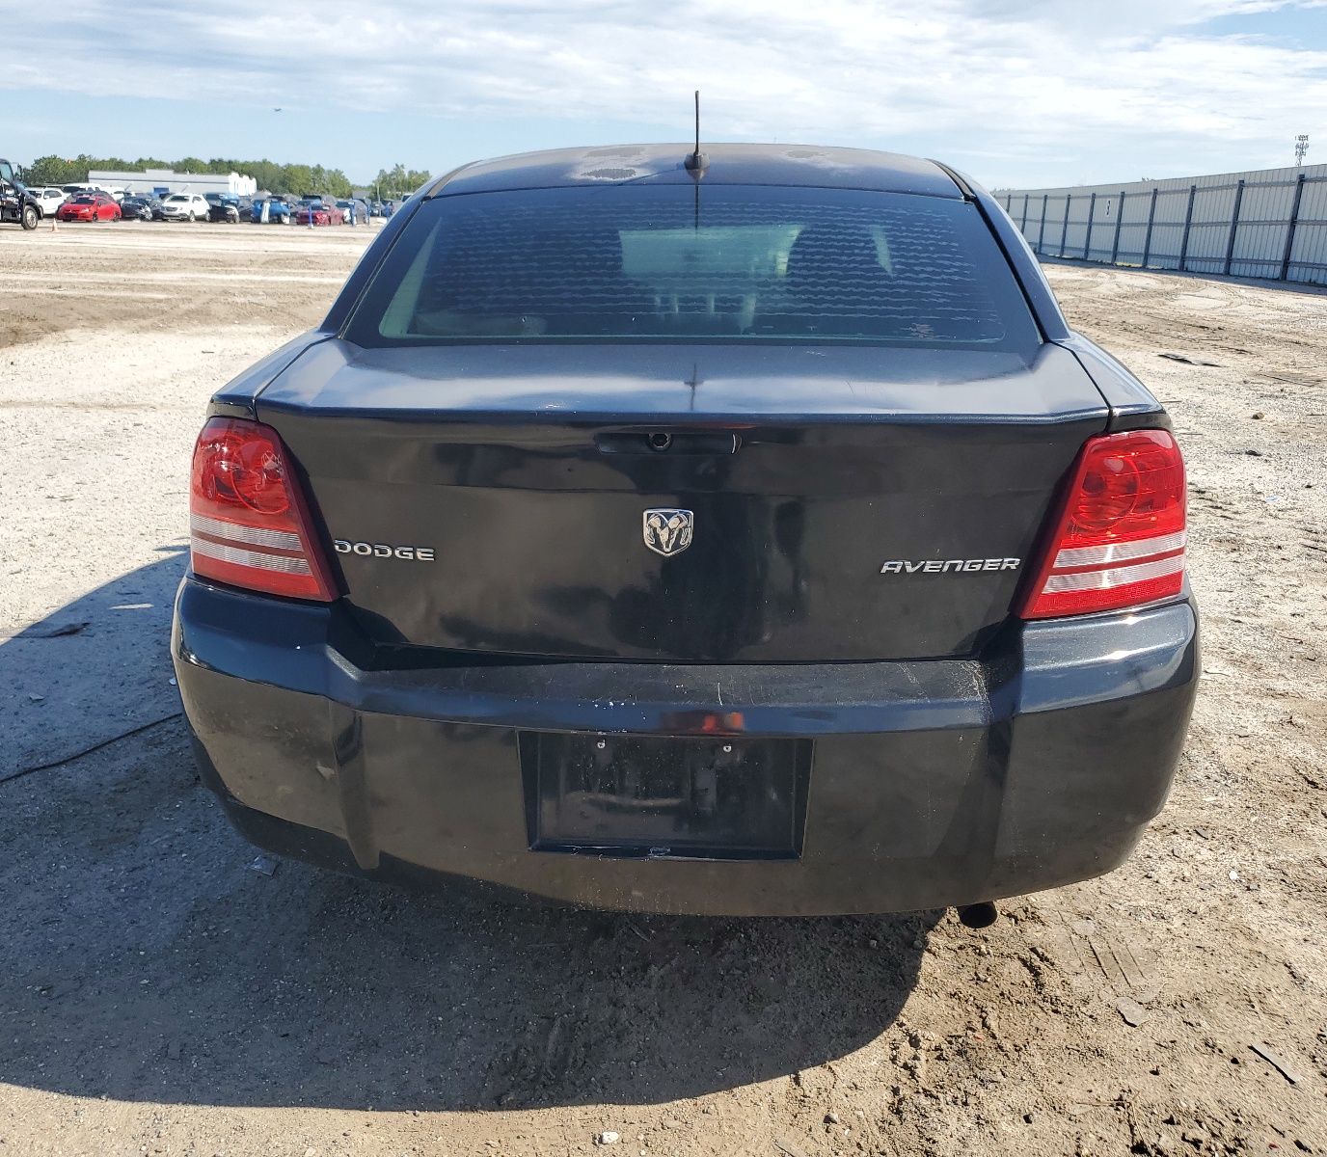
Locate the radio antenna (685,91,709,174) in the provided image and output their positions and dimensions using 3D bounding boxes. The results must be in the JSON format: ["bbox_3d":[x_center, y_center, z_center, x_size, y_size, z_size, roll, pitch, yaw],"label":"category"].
[{"bbox_3d":[0.080,-1.037,2.692,0.055,0.170,0.110,1,18,3],"label":"radio antenna"}]

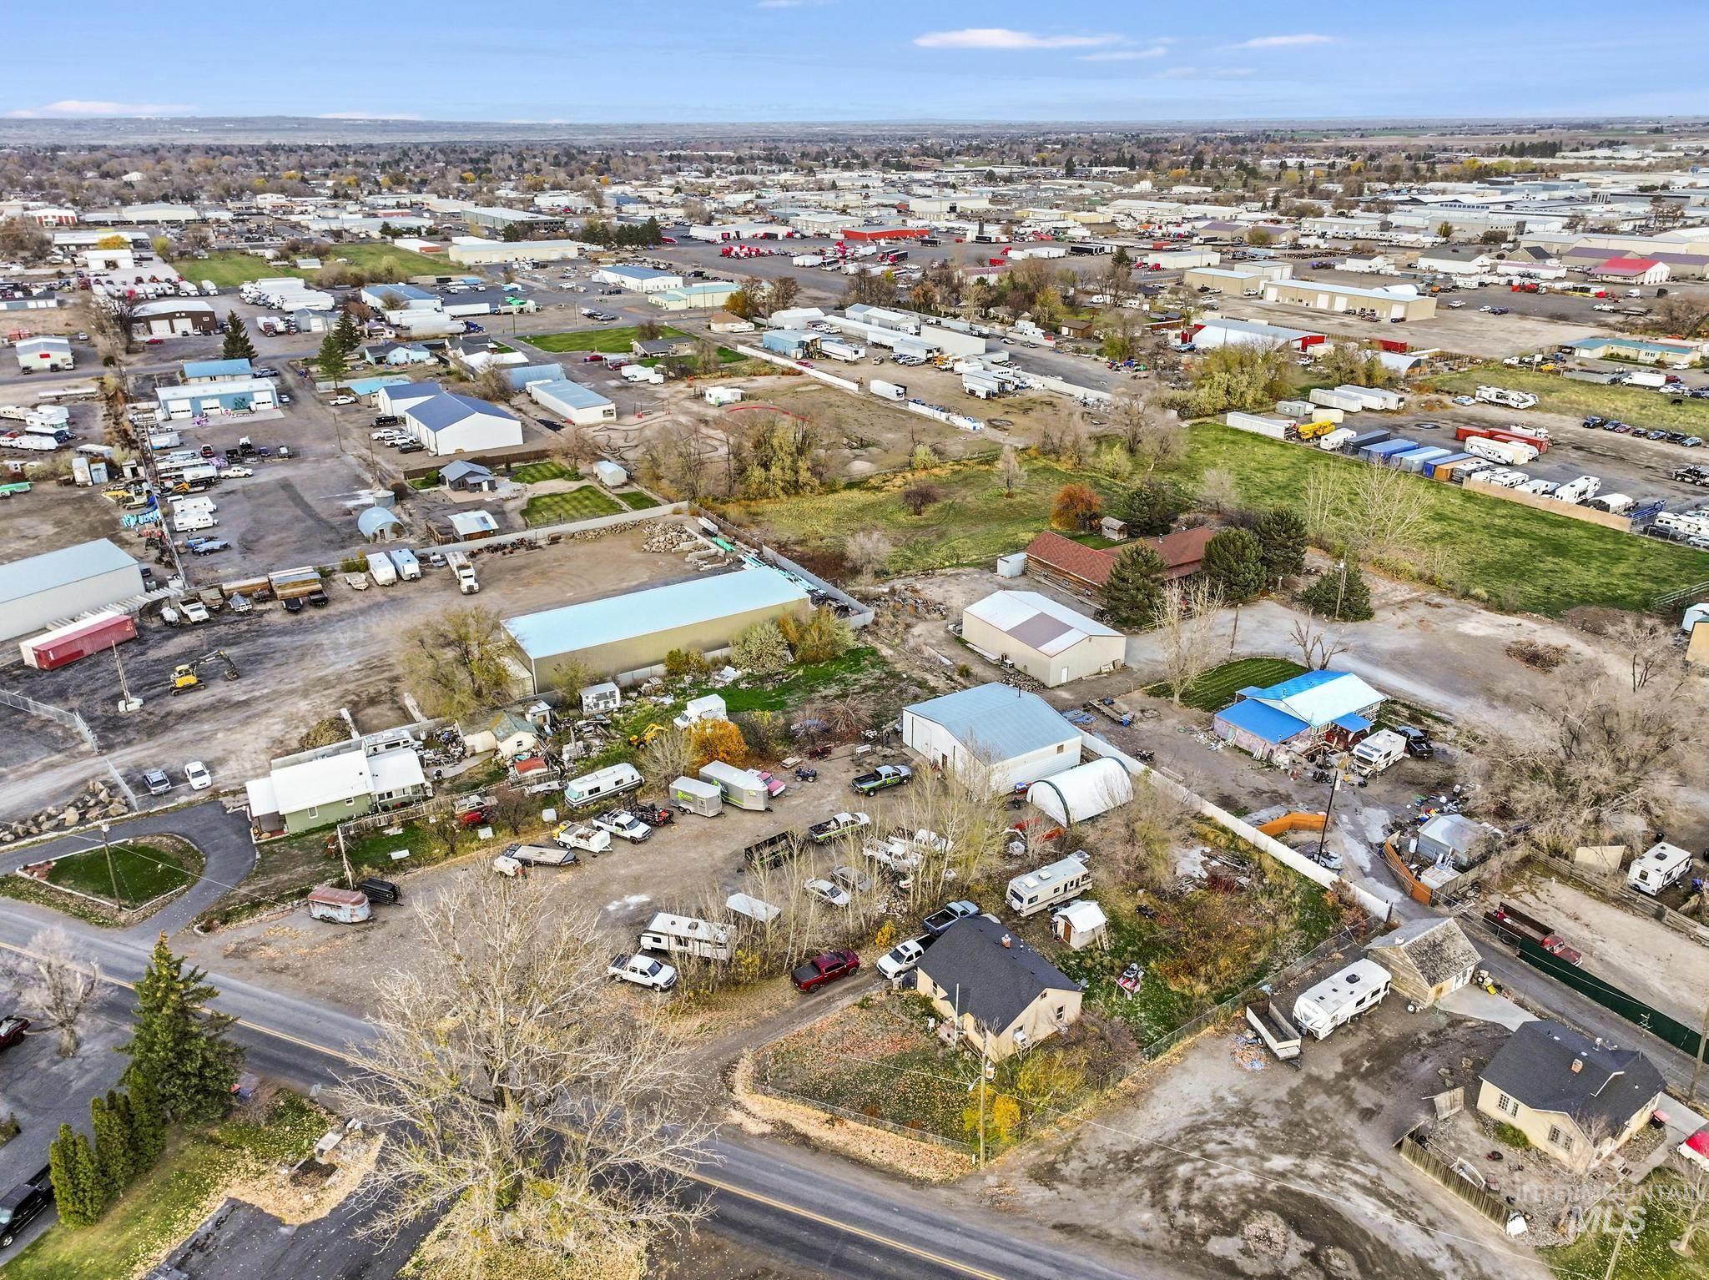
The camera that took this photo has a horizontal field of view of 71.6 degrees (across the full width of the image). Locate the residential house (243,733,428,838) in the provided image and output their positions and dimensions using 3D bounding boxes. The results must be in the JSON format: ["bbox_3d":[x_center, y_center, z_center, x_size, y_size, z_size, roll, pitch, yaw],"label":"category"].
[{"bbox_3d":[-53.060,15.230,121.310,16.000,3.300,10.000,-13,27,-27],"label":"residential house"}]

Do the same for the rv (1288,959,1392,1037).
[{"bbox_3d":[37.535,27.825,91.327,8.800,2.900,2.500,-15,28,-31],"label":"rv"}]

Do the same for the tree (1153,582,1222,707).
[{"bbox_3d":[39.940,0.450,139.490,8.000,15.700,7.800,6,24,13],"label":"tree"}]

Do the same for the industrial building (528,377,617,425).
[{"bbox_3d":[-67.449,-56.924,282.201,9.400,4.300,31.200,-15,28,-30],"label":"industrial building"}]

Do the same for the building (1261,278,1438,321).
[{"bbox_3d":[184.900,-127.967,444.165,16.800,7.200,62.000,-15,28,-30],"label":"building"}]

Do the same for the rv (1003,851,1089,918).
[{"bbox_3d":[17.780,22.695,108.259,7.550,3.000,2.500,-14,27,-29],"label":"rv"}]

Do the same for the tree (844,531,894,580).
[{"bbox_3d":[2.243,-13.189,179.452,7.300,7.000,7.000,0,24,0],"label":"tree"}]

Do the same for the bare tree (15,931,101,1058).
[{"bbox_3d":[-58.550,26.480,87.180,5.900,10.500,5.700,0,24,0],"label":"bare tree"}]

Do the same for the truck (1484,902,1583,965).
[{"bbox_3d":[57.670,25.340,100.380,2.300,2.050,7.300,-14,28,-30],"label":"truck"}]

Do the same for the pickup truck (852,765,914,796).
[{"bbox_3d":[3.110,14.630,124.400,6.100,1.920,2.020,-13,27,-26],"label":"pickup truck"}]

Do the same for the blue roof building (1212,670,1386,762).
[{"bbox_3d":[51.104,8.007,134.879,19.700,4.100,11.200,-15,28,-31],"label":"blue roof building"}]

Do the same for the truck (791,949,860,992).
[{"bbox_3d":[-2.340,26.930,96.470,5.750,1.920,2.020,-15,28,-30],"label":"truck"}]

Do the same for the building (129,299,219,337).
[{"bbox_3d":[-228.140,-107.900,395.960,23.800,7.200,26.000,-14,27,-29],"label":"building"}]

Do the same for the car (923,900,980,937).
[{"bbox_3d":[8.680,24.694,105.218,5.350,1.800,1.900,-17,29,-34],"label":"car"}]

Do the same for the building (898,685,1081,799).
[{"bbox_3d":[15.400,10.338,133.017,13.300,5.600,15.300,-14,28,-29],"label":"building"}]

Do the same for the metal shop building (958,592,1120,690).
[{"bbox_3d":[24.740,-1.010,155.400,12.400,5.550,18.100,-14,27,-28],"label":"metal shop building"}]

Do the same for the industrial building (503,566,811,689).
[{"bbox_3d":[-25.850,-1.980,158.220,38.600,5.050,12.900,-14,27,-29],"label":"industrial building"}]

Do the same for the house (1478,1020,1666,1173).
[{"bbox_3d":[51.514,31.818,85.005,10.200,5.100,8.300,-15,28,-31],"label":"house"}]

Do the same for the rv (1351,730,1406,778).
[{"bbox_3d":[56.008,12.195,126.851,7.200,2.900,2.500,-17,29,-33],"label":"rv"}]

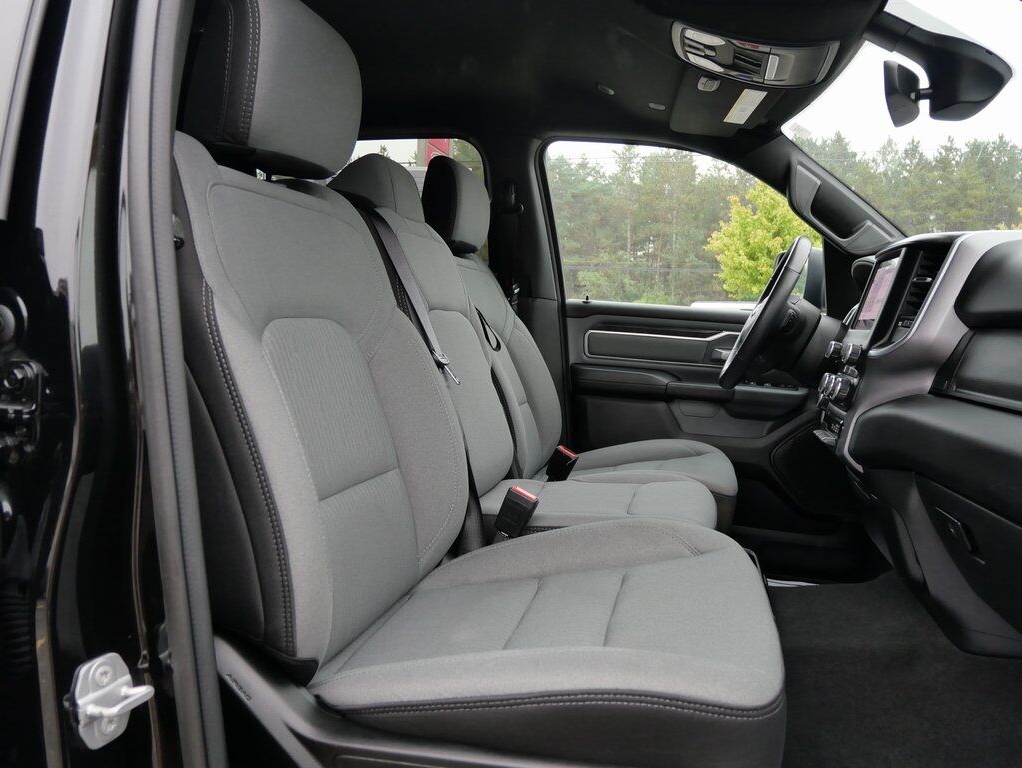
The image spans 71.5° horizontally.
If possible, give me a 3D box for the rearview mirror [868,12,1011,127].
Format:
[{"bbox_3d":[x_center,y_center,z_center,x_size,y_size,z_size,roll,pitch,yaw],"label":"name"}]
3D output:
[{"bbox_3d":[0.686,-0.513,1.153,0.190,0.160,0.250,3,5,26],"label":"rearview mirror"}]

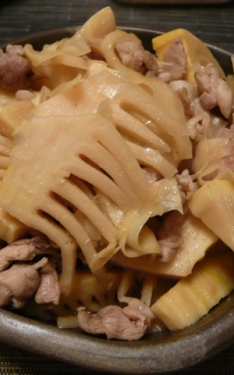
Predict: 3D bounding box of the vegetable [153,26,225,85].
[{"bbox_3d":[0.062,-0.112,0.349,0.038,0.028,0.056,-24,52,-16],"label":"vegetable"}]

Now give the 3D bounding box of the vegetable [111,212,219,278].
[{"bbox_3d":[0.030,0.036,0.248,0.059,0.014,0.038,7,45,3],"label":"vegetable"}]

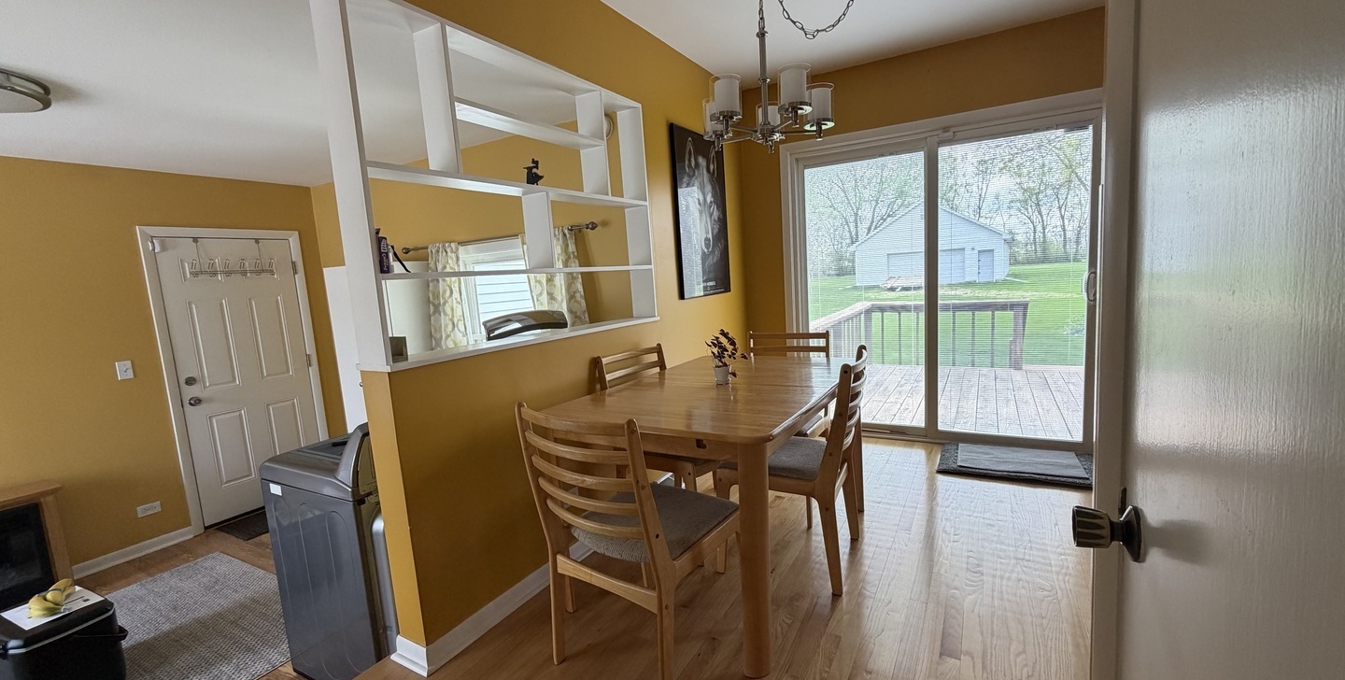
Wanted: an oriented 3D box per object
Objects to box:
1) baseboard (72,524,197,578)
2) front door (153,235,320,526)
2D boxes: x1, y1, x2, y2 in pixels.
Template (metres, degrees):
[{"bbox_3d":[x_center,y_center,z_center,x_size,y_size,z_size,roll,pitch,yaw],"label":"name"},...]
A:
[{"bbox_3d":[-3.408,1.346,3.467,0.016,0.078,0.570,0,8,30],"label":"baseboard"},{"bbox_3d":[-3.113,0.265,4.009,0.050,1.985,0.813,0,8,30],"label":"front door"}]

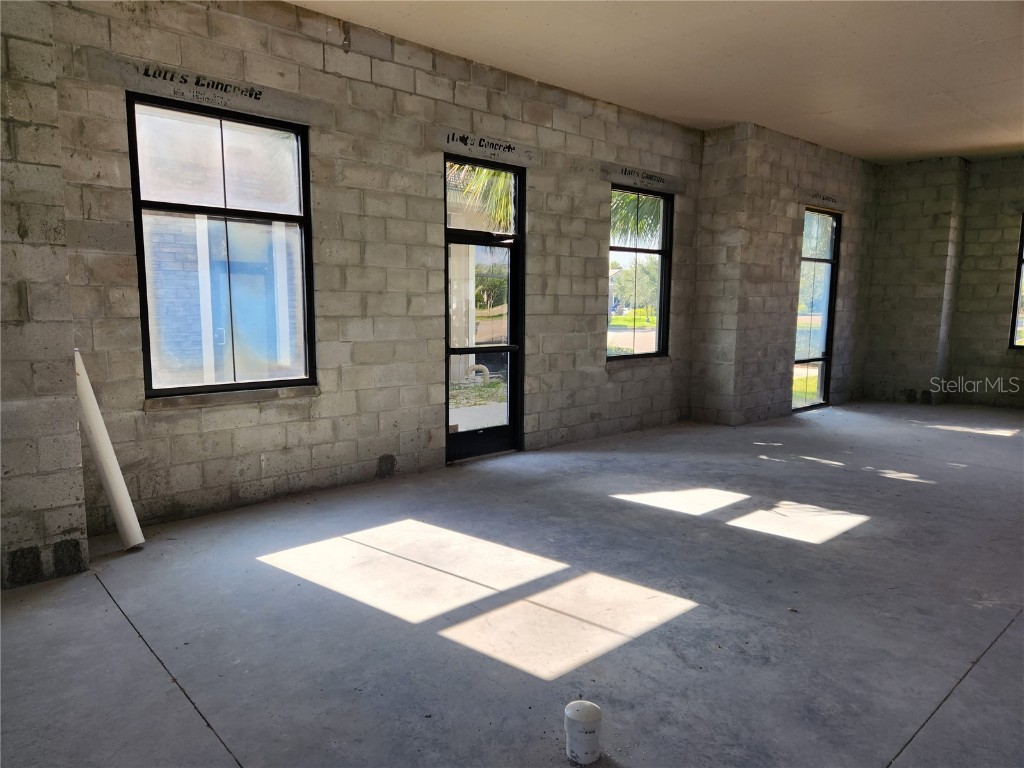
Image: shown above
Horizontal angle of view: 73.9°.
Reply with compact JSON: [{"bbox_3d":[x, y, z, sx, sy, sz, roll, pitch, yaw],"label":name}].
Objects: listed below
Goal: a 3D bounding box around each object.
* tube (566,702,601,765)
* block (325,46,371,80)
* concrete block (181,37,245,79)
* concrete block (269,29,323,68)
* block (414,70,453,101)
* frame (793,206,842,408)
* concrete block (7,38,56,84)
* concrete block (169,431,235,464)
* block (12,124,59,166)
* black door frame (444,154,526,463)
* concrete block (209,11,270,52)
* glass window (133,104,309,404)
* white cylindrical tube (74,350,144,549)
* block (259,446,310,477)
[{"bbox_3d":[0.236,1.157,2.264,0.116,0.151,0.116,0,7,0],"label":"tube"},{"bbox_3d":[-1.316,-2.461,5.285,0.398,0.195,0.190,-6,9,-42],"label":"block"},{"bbox_3d":[-2.080,-2.205,4.665,0.397,0.194,0.194,-6,9,-42],"label":"concrete block"},{"bbox_3d":[-1.615,-2.431,5.012,0.398,0.195,0.190,-6,9,-42],"label":"concrete block"},{"bbox_3d":[-0.723,-2.540,5.863,0.397,0.194,0.194,-6,9,-42],"label":"block"},{"bbox_3d":[4.330,-1.047,9.816,1.250,2.820,0.120,-6,9,-42],"label":"frame"},{"bbox_3d":[-2.483,-1.615,3.491,0.200,0.200,0.240,-6,9,-42],"label":"concrete block"},{"bbox_3d":[-2.238,0.436,4.850,0.397,0.194,0.194,-6,9,-42],"label":"concrete block"},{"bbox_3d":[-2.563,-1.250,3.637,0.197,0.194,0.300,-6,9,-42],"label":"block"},{"bbox_3d":[-0.273,-0.665,6.458,0.982,2.784,0.130,-6,9,-42],"label":"black door frame"},{"bbox_3d":[-1.915,-2.401,4.739,0.398,0.195,0.190,-6,9,-42],"label":"concrete block"},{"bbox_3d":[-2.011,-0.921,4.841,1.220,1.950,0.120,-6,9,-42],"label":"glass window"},{"bbox_3d":[-2.493,0.391,4.136,0.114,1.252,0.114,-18,-4,-40],"label":"white cylindrical tube"},{"bbox_3d":[-1.787,0.595,5.281,0.397,0.194,0.194,-6,9,-42],"label":"block"}]

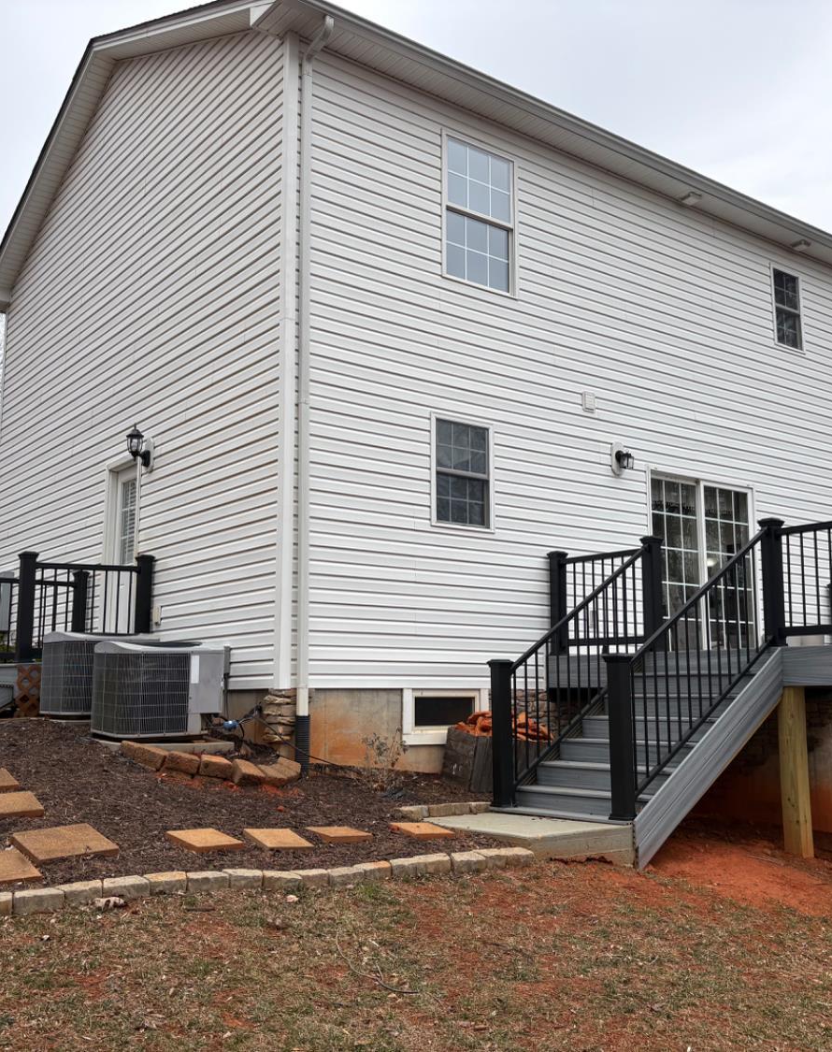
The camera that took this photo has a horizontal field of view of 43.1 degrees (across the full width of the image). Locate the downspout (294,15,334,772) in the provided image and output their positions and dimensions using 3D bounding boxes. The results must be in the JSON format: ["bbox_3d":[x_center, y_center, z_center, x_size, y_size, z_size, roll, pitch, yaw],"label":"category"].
[{"bbox_3d":[-0.814,-1.200,8.474,0.125,6.220,0.300,7,-11,-37],"label":"downspout"}]

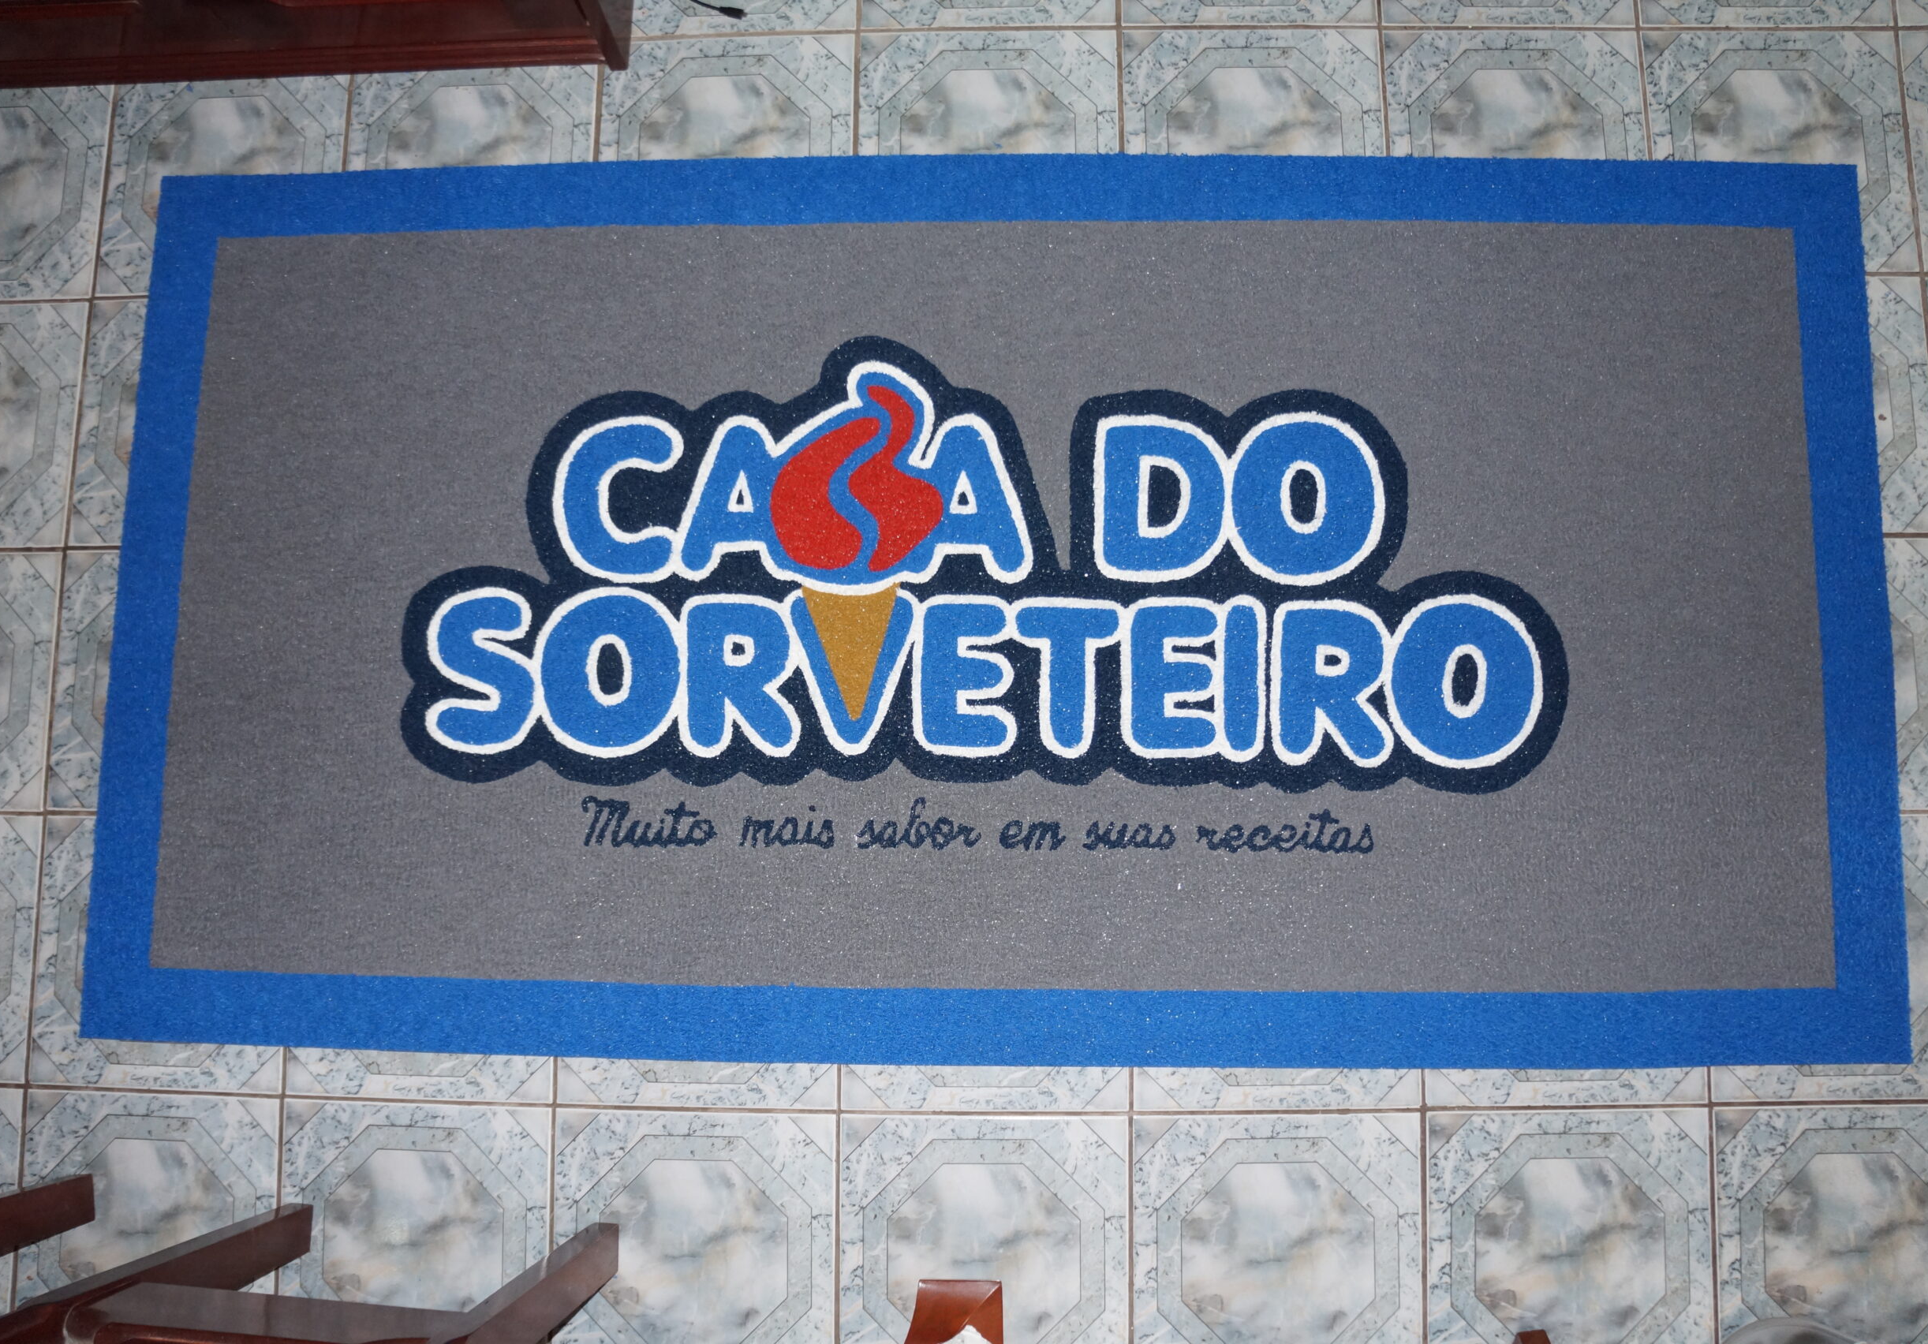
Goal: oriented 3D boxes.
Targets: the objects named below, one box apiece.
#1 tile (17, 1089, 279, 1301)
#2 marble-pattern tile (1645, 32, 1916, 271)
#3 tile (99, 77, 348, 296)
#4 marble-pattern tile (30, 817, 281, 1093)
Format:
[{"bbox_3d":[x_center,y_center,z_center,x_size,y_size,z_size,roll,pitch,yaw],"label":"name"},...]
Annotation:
[{"bbox_3d":[-0.872,0.600,1.623,0.301,0.010,0.301,0,82,2],"label":"tile"},{"bbox_3d":[0.923,-0.590,1.714,0.301,0.010,0.301,0,82,2],"label":"marble-pattern tile"},{"bbox_3d":[-0.873,-0.585,1.787,0.301,0.010,0.301,0,82,2],"label":"tile"},{"bbox_3d":[-0.880,0.308,1.664,0.301,0.010,0.301,0,82,2],"label":"marble-pattern tile"}]

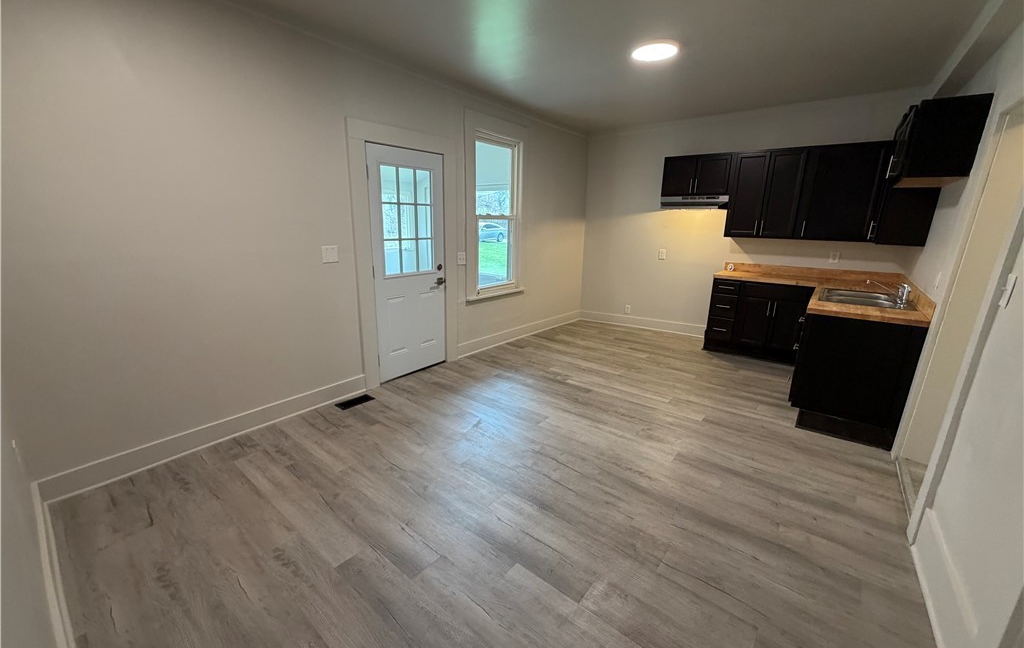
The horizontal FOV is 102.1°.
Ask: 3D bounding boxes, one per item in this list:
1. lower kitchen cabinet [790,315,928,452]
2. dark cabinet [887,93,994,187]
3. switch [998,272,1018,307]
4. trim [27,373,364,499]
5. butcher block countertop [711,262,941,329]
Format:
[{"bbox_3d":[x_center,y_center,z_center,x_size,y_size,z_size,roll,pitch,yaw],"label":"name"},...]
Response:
[{"bbox_3d":[2.844,0.240,3.509,0.632,0.855,1.713,11,17,36],"label":"lower kitchen cabinet"},{"bbox_3d":[2.803,-1.173,2.784,0.319,0.447,0.934,11,17,36],"label":"dark cabinet"},{"bbox_3d":[1.761,-0.115,1.468,0.014,0.115,0.074,11,17,36],"label":"switch"},{"bbox_3d":[-1.844,0.678,2.857,0.020,0.135,1.915,11,17,36],"label":"trim"},{"bbox_3d":[2.645,-0.376,3.898,1.628,0.158,2.328,11,17,36],"label":"butcher block countertop"}]

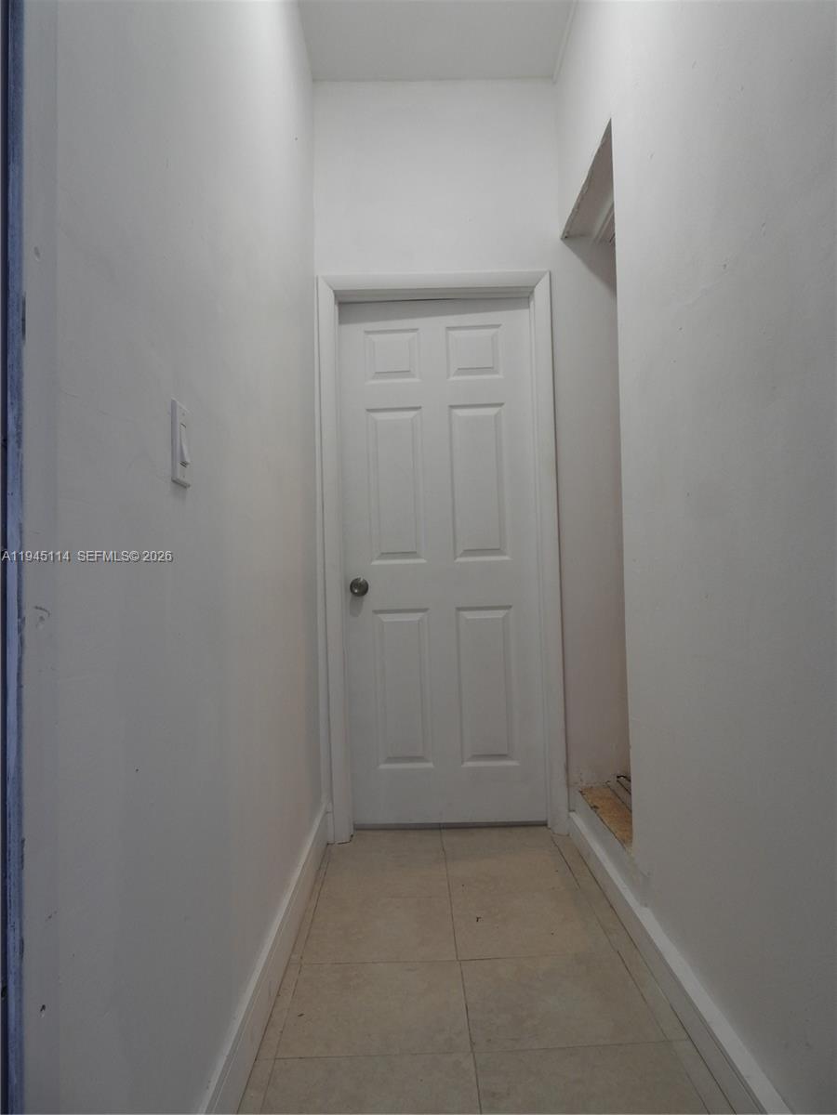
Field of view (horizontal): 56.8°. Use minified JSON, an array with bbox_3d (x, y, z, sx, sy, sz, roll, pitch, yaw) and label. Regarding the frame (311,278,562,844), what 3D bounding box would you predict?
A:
[{"bbox_3d":[0.083,-0.011,2.944,0.878,2.110,0.120,-2,-1,-1],"label":"frame"}]

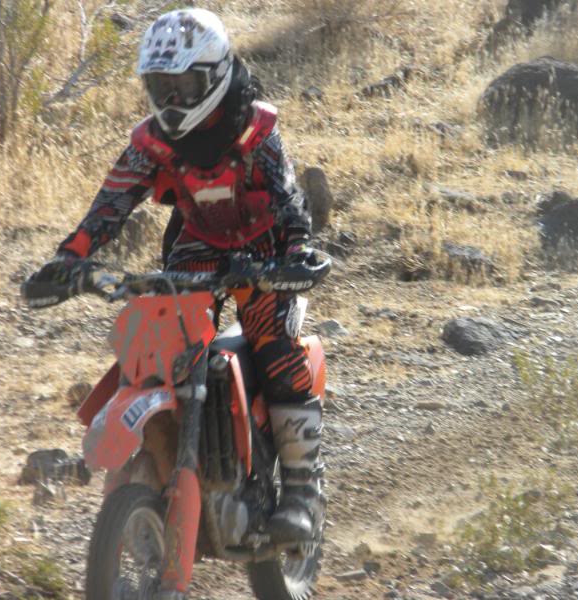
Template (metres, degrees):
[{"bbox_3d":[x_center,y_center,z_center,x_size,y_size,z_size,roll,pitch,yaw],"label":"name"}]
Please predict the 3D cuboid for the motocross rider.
[{"bbox_3d":[-0.230,-0.065,16.600,0.820,1.460,0.780,2,5,17],"label":"motocross rider"}]

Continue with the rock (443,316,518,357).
[{"bbox_3d":[0.717,0.137,22.500,0.290,0.150,0.230,0,5,0],"label":"rock"}]

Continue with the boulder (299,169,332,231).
[{"bbox_3d":[0.119,-0.435,26.000,0.160,0.290,0.170,0,5,0],"label":"boulder"}]

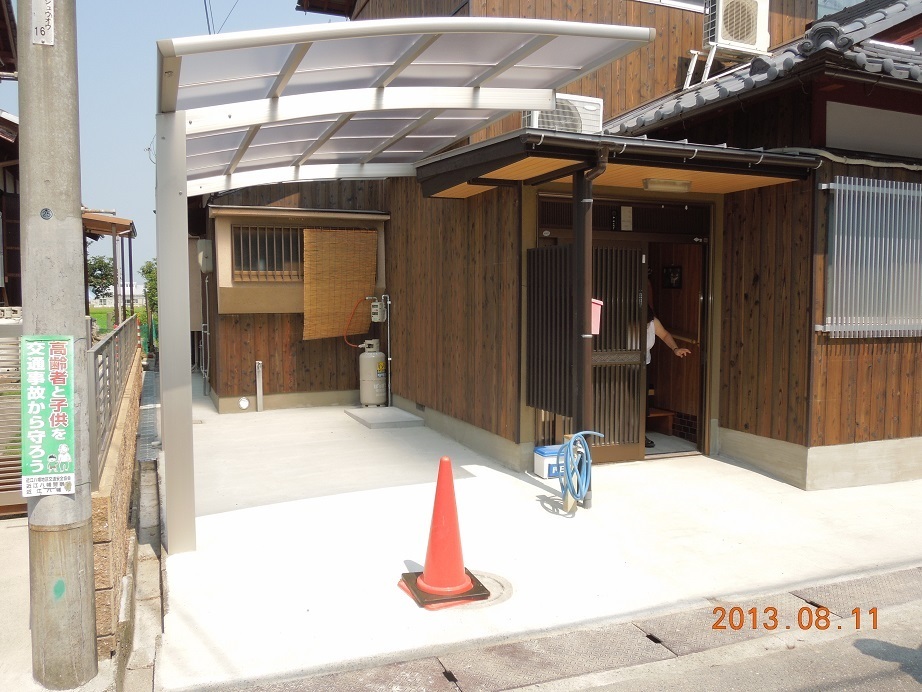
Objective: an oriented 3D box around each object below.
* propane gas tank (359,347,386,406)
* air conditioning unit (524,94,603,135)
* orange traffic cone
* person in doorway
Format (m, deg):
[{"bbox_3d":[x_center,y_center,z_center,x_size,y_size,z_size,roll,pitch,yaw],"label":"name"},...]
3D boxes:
[{"bbox_3d":[-1.107,0.360,9.327,0.325,0.880,0.325,-1,4,-22],"label":"propane gas tank"},{"bbox_3d":[0.940,-2.020,6.973,0.750,0.550,0.280,-1,4,-22],"label":"air conditioning unit"},{"bbox_3d":[-0.080,0.919,3.832,0.380,0.700,0.380,-1,4,-19],"label":"orange traffic cone"},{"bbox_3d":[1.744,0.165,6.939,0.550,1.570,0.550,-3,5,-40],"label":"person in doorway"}]

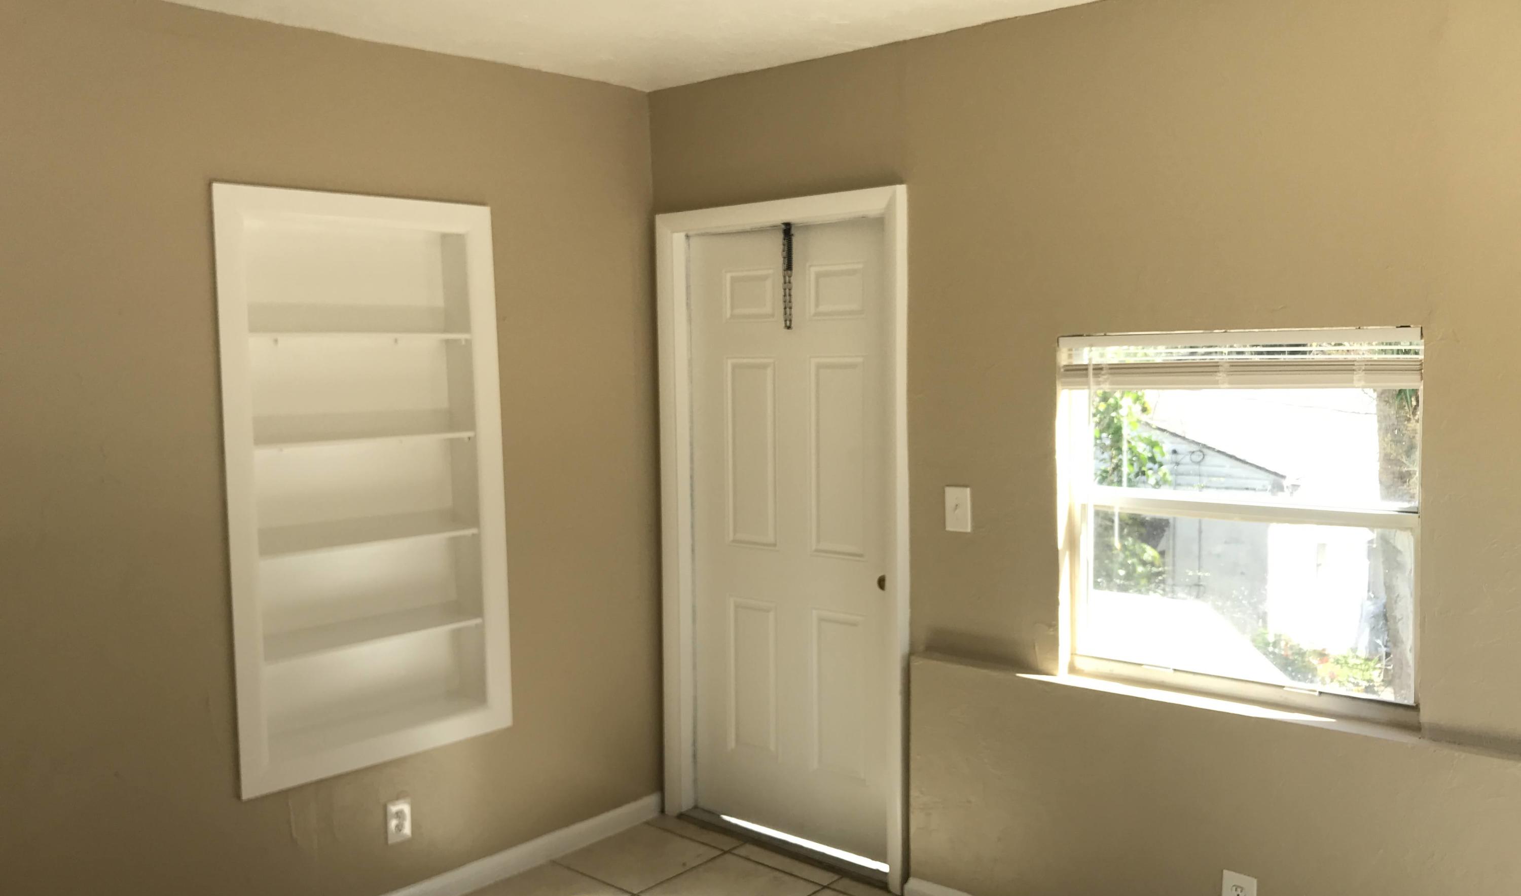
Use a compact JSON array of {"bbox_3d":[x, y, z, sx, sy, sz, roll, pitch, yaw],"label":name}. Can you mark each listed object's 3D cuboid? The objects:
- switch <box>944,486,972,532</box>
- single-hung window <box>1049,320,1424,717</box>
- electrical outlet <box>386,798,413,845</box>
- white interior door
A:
[{"bbox_3d":[0.558,0.173,3.466,0.080,0.124,0.015,3,6,41],"label":"switch"},{"bbox_3d":[1.164,0.154,3.033,0.869,0.880,0.090,3,6,41],"label":"single-hung window"},{"bbox_3d":[-1.035,1.071,3.530,0.010,0.118,0.076,3,6,41],"label":"electrical outlet"},{"bbox_3d":[0.108,0.279,3.928,0.895,1.972,0.045,3,6,41],"label":"white interior door"}]

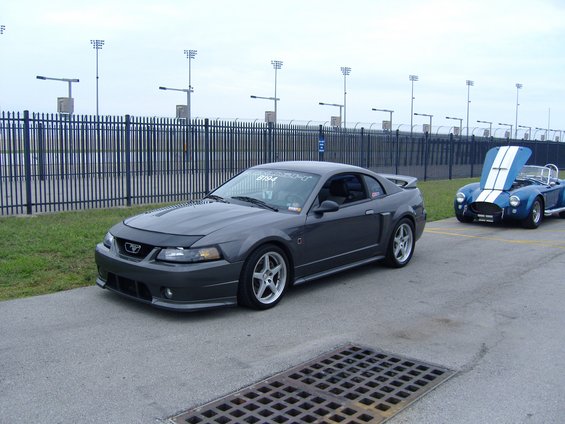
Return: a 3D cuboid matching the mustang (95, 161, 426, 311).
[{"bbox_3d":[0.077,0.071,6.635,1.890,1.340,4.670,6,8,39],"label":"mustang"}]

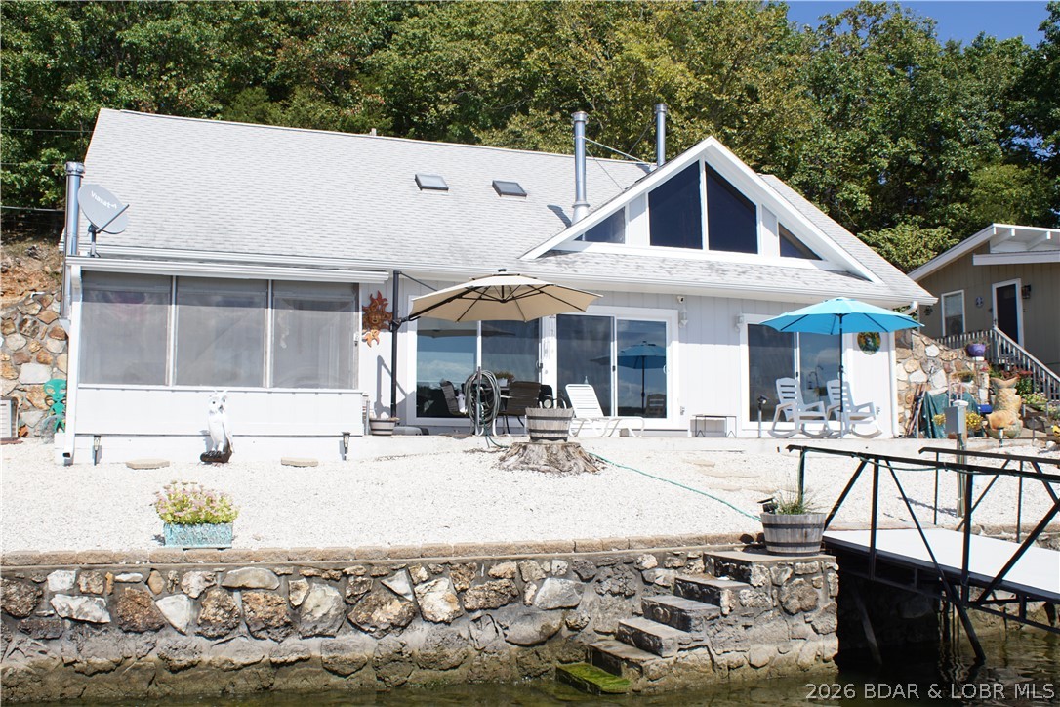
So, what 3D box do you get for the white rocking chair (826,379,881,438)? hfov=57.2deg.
[{"bbox_3d":[5.507,0.954,16.707,0.690,1.030,0.900,2,-6,-18],"label":"white rocking chair"}]

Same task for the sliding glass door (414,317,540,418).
[{"bbox_3d":[-0.918,0.201,17.452,2.346,1.945,0.100,2,-6,-18],"label":"sliding glass door"}]

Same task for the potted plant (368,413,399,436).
[{"bbox_3d":[-2.066,1.014,13.661,0.430,0.330,0.430,2,-6,-17],"label":"potted plant"}]

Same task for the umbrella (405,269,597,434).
[{"bbox_3d":[-0.537,-0.005,15.045,3.200,2.620,3.000,1,-6,-10],"label":"umbrella"}]

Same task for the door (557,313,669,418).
[{"bbox_3d":[1.528,0.243,17.894,2.280,2.000,0.120,2,-6,-19],"label":"door"}]

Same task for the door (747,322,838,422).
[{"bbox_3d":[5.353,0.401,19.502,2.279,2.015,0.100,2,-6,-18],"label":"door"}]

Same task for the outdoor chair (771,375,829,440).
[{"bbox_3d":[4.413,0.900,15.888,0.650,1.010,0.790,2,-6,-24],"label":"outdoor chair"}]

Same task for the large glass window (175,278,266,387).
[{"bbox_3d":[-4.068,-0.271,12.817,1.190,1.432,0.100,2,-6,-16],"label":"large glass window"}]

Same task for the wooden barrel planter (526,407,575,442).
[{"bbox_3d":[0.261,0.942,12.669,0.640,0.450,0.640,0,-6,0],"label":"wooden barrel planter"}]

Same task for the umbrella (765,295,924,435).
[{"bbox_3d":[4.894,0.205,15.224,2.580,2.260,2.560,2,-6,-19],"label":"umbrella"}]

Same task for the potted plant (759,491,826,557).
[{"bbox_3d":[2.541,1.631,9.384,0.650,0.610,0.640,2,-6,-18],"label":"potted plant"}]

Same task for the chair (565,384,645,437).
[{"bbox_3d":[1.194,0.922,15.356,0.640,0.840,1.350,3,-7,-31],"label":"chair"}]

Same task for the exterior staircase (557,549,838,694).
[{"bbox_3d":[1.570,2.457,9.086,2.449,1.072,0.900,2,-6,-18],"label":"exterior staircase"}]

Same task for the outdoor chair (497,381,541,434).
[{"bbox_3d":[-0.158,0.886,14.918,0.600,0.830,0.680,3,-6,-25],"label":"outdoor chair"}]

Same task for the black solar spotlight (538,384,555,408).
[{"bbox_3d":[0.229,0.592,13.400,0.190,0.310,0.190,0,-6,0],"label":"black solar spotlight"}]

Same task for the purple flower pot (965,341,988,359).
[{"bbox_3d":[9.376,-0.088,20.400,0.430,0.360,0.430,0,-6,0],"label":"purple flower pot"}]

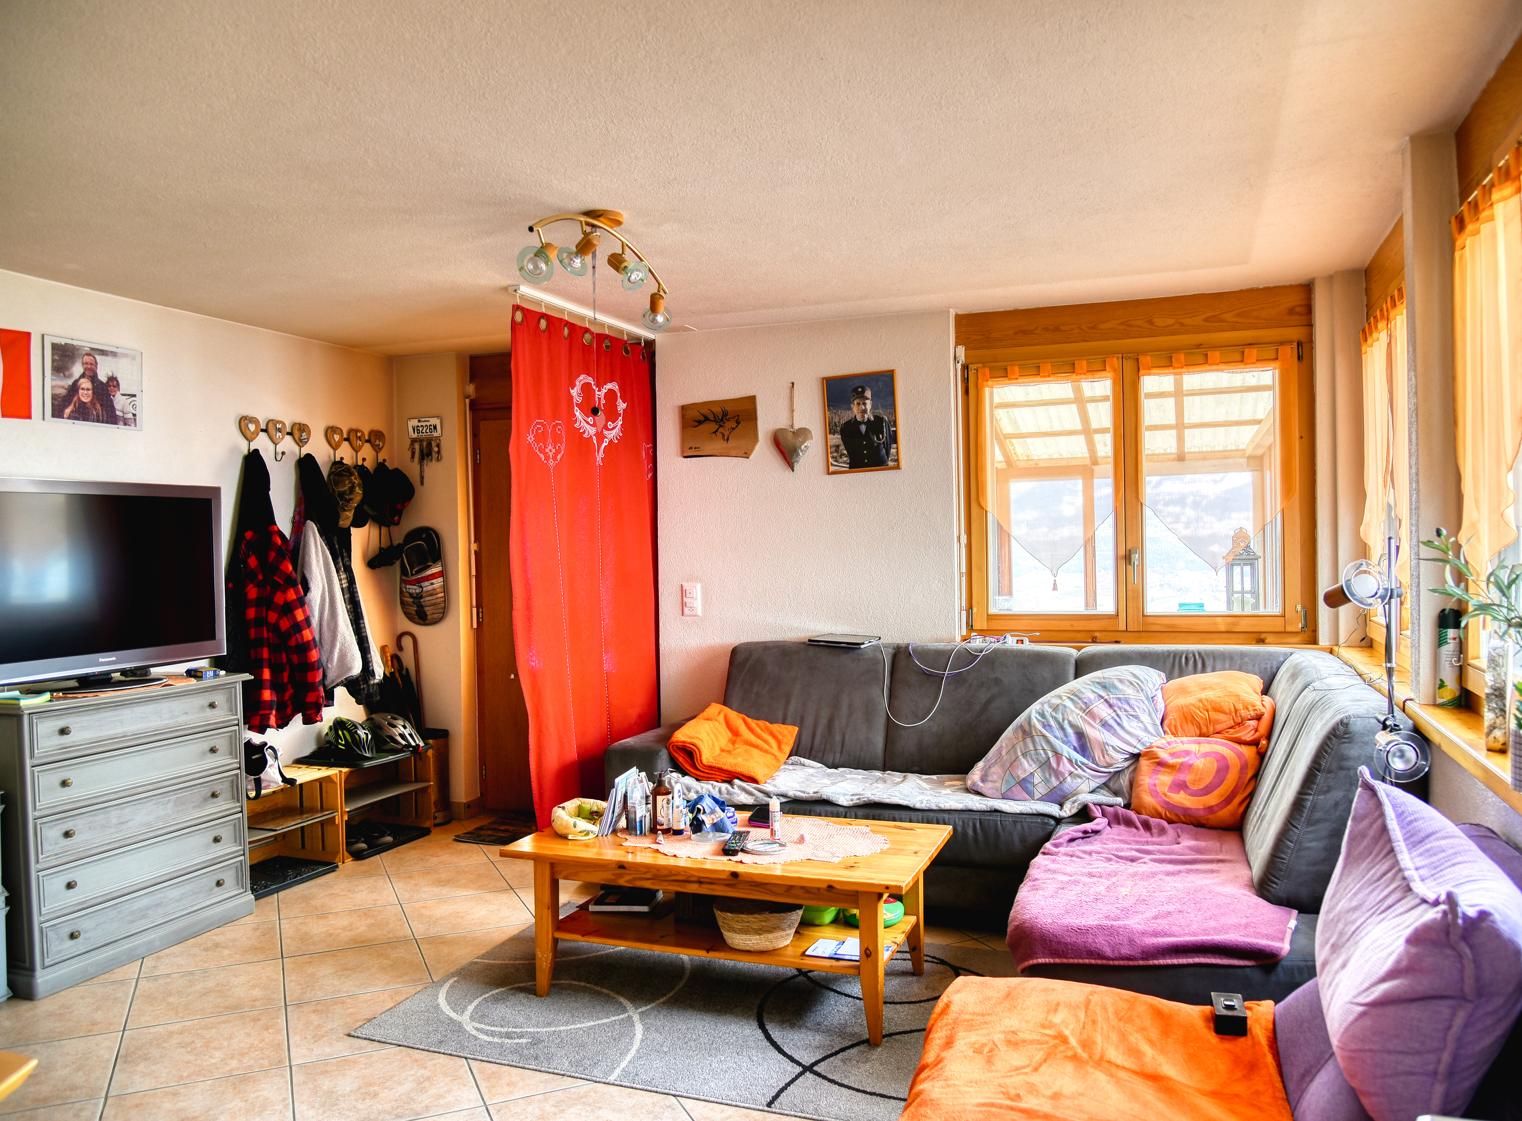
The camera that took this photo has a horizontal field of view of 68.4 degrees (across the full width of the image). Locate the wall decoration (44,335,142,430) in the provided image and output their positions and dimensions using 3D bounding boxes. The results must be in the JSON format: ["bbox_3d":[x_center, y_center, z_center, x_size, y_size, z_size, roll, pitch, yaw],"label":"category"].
[{"bbox_3d":[-2.364,-0.621,3.981,0.018,0.292,0.396,-1,1,19],"label":"wall decoration"}]

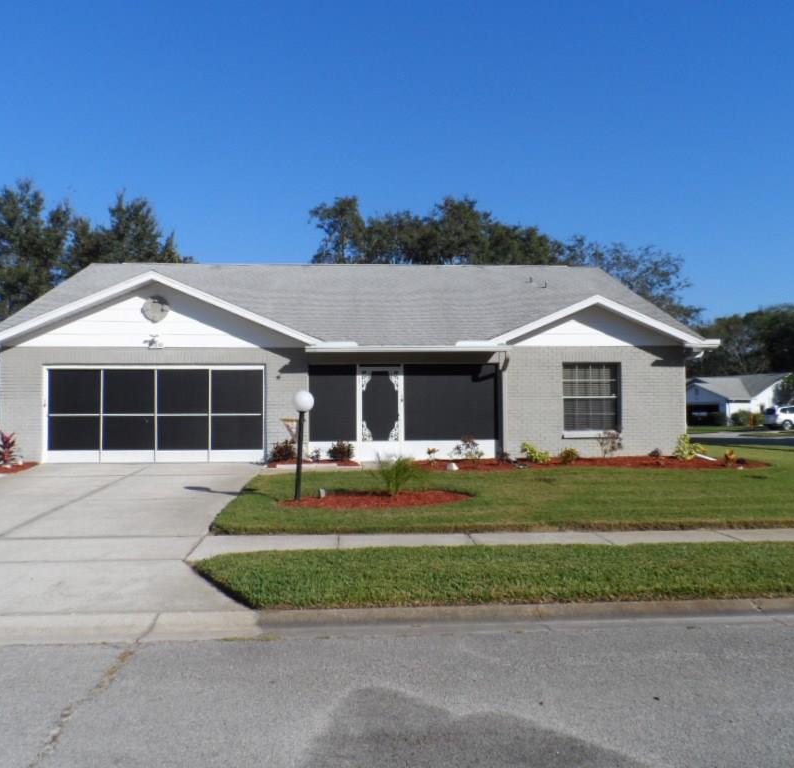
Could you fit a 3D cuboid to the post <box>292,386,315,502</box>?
[{"bbox_3d":[-1.430,0.914,10.600,0.310,1.640,0.310,3,-1,0],"label":"post"}]

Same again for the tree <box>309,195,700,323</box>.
[{"bbox_3d":[6.081,-4.119,39.825,21.970,13.120,14.000,0,-2,0],"label":"tree"}]

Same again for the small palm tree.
[{"bbox_3d":[0.008,1.437,11.150,0.820,0.660,0.780,0,-2,0],"label":"small palm tree"}]

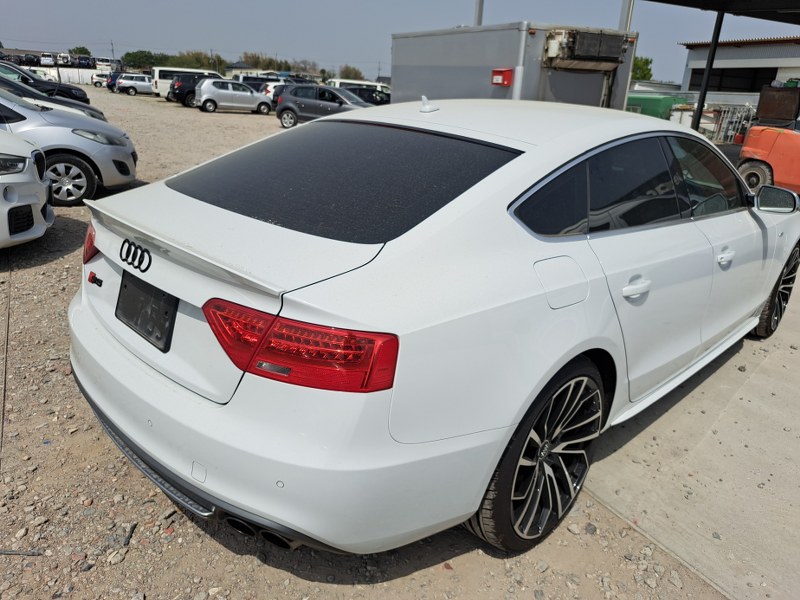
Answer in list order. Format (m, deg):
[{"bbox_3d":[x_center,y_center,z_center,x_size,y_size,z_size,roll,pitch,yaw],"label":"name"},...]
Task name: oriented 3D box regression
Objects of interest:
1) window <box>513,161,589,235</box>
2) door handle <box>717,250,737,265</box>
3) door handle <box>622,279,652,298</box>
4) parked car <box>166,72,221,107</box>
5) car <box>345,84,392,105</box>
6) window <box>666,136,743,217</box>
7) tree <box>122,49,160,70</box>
[{"bbox_3d":[0.461,-0.274,1.596,0.410,0.220,0.050,-7,-1,-37],"label":"window"},{"bbox_3d":[1.443,-0.188,2.460,0.220,0.045,0.060,-16,27,-42],"label":"door handle"},{"bbox_3d":[0.739,-0.040,1.736,0.205,0.042,0.050,-16,26,-43],"label":"door handle"},{"bbox_3d":[-9.916,-11.344,30.044,4.300,1.680,1.800,-11,25,-32],"label":"parked car"},{"bbox_3d":[-2.278,-11.925,32.827,4.200,1.500,1.700,3,21,2],"label":"car"},{"bbox_3d":[1.382,-0.549,2.444,0.800,0.340,0.050,-16,4,-42],"label":"window"},{"bbox_3d":[-36.604,-32.389,77.943,5.400,5.400,5.000,2,21,-1],"label":"tree"}]

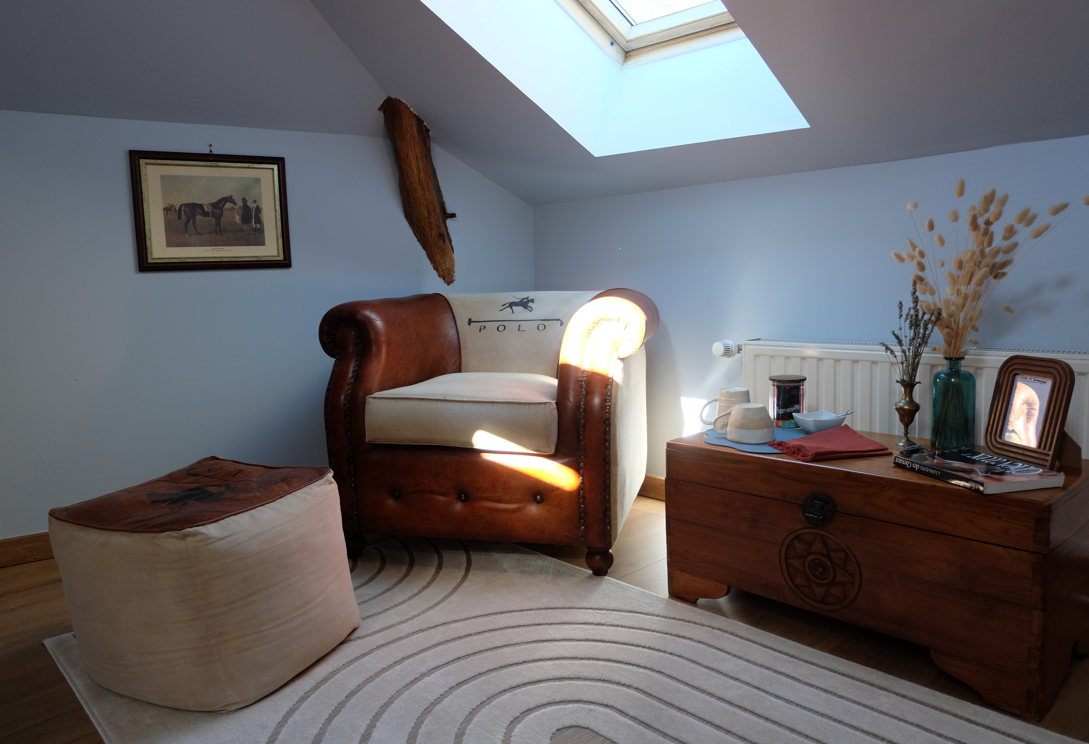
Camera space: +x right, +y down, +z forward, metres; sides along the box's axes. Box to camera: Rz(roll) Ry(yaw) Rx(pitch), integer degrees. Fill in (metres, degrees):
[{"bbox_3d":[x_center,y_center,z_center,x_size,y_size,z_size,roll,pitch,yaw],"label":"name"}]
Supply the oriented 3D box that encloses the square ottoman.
[{"bbox_3d":[-0.742,0.450,1.685,0.443,0.390,0.471,1,7,22],"label":"square ottoman"}]

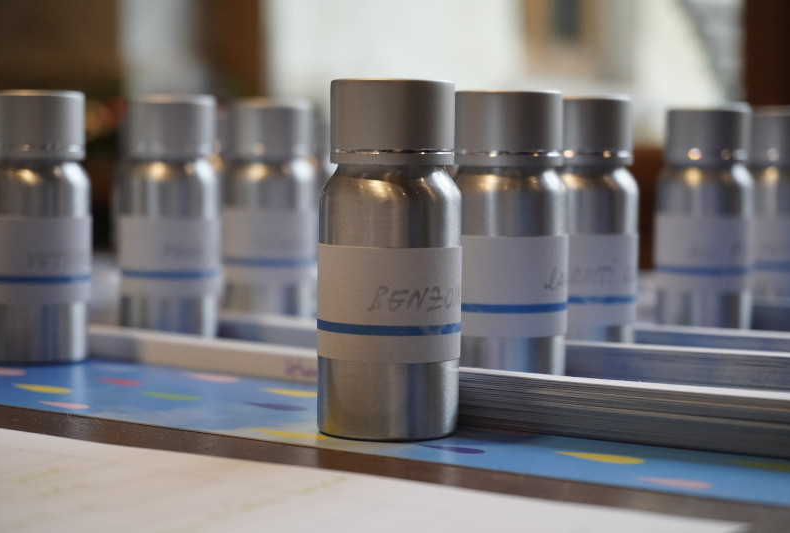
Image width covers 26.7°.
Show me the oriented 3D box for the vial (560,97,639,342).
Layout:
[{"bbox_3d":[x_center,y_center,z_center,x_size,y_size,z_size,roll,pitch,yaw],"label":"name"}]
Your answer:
[{"bbox_3d":[0.060,-0.009,0.535,0.036,0.089,0.036,1,4,0],"label":"vial"}]

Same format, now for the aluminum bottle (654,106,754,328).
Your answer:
[{"bbox_3d":[0.116,-0.014,0.624,0.036,0.089,0.036,1,4,0],"label":"aluminum bottle"}]

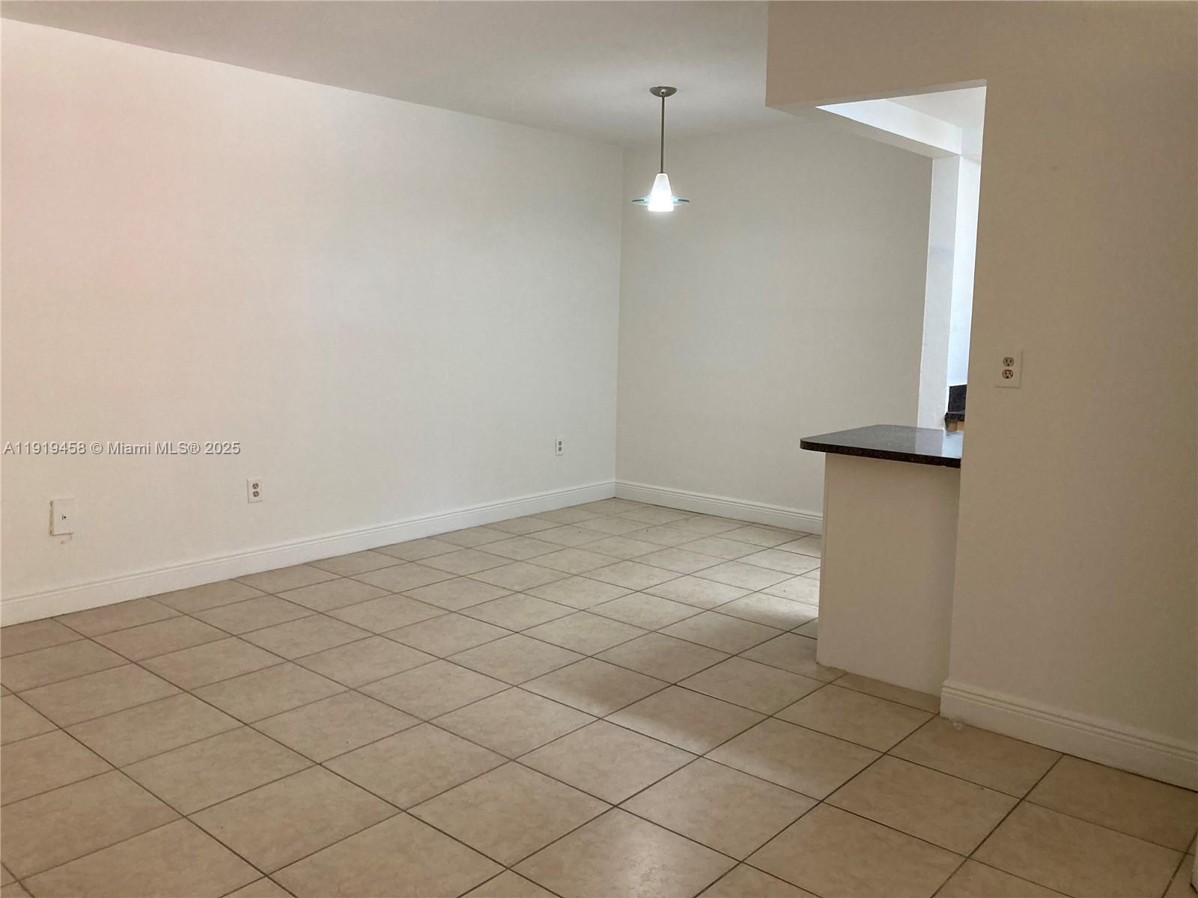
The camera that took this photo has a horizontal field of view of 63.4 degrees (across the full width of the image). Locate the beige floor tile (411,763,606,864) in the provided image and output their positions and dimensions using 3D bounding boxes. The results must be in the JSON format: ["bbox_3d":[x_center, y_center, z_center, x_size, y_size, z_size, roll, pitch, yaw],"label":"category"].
[{"bbox_3d":[-0.239,0.991,2.650,0.402,0.010,0.402,8,11,40],"label":"beige floor tile"}]

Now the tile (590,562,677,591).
[{"bbox_3d":[0.172,0.657,4.975,0.402,0.010,0.402,8,11,40],"label":"tile"}]

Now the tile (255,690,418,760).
[{"bbox_3d":[-0.855,0.901,3.163,0.404,0.010,0.404,8,11,40],"label":"tile"}]

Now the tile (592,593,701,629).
[{"bbox_3d":[0.212,0.738,4.388,0.400,0.010,0.400,8,11,40],"label":"tile"}]

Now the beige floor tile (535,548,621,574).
[{"bbox_3d":[-0.137,0.610,5.219,0.400,0.010,0.400,8,11,40],"label":"beige floor tile"}]

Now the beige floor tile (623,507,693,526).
[{"bbox_3d":[0.354,0.446,6.375,0.400,0.012,0.400,8,11,40],"label":"beige floor tile"}]

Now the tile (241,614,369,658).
[{"bbox_3d":[-1.200,0.772,3.984,0.400,0.012,0.400,8,11,40],"label":"tile"}]

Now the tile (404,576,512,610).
[{"bbox_3d":[-0.670,0.691,4.606,0.400,0.010,0.400,8,11,40],"label":"tile"}]

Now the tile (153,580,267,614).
[{"bbox_3d":[-1.799,0.689,4.497,0.363,0.012,0.400,8,11,40],"label":"tile"}]

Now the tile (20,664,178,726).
[{"bbox_3d":[-1.739,0.856,3.385,0.404,0.010,0.404,8,11,40],"label":"tile"}]

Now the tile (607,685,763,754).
[{"bbox_3d":[0.294,0.908,3.253,0.400,0.012,0.400,8,11,40],"label":"tile"}]

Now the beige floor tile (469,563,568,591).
[{"bbox_3d":[-0.405,0.655,4.933,0.402,0.010,0.402,8,11,40],"label":"beige floor tile"}]

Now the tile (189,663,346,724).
[{"bbox_3d":[-1.165,0.859,3.433,0.400,0.012,0.400,8,11,40],"label":"tile"}]

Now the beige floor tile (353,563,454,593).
[{"bbox_3d":[-0.975,0.649,4.855,0.400,0.012,0.400,8,11,40],"label":"beige floor tile"}]

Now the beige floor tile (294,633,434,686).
[{"bbox_3d":[-0.897,0.817,3.732,0.404,0.010,0.404,8,11,40],"label":"beige floor tile"}]

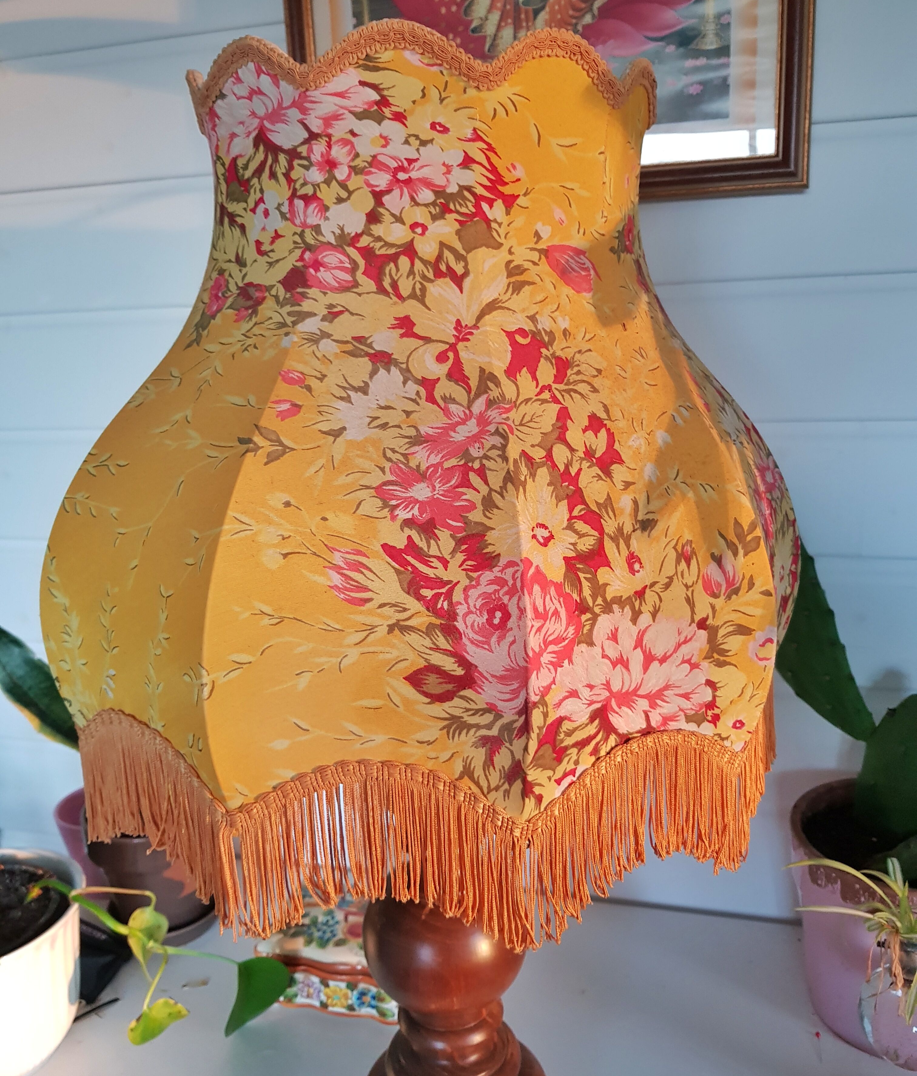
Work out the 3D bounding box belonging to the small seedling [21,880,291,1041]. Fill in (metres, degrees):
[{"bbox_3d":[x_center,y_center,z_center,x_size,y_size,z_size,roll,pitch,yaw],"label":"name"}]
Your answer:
[{"bbox_3d":[-0.265,0.374,0.814,0.220,0.120,0.090,-8,14,-21],"label":"small seedling"}]

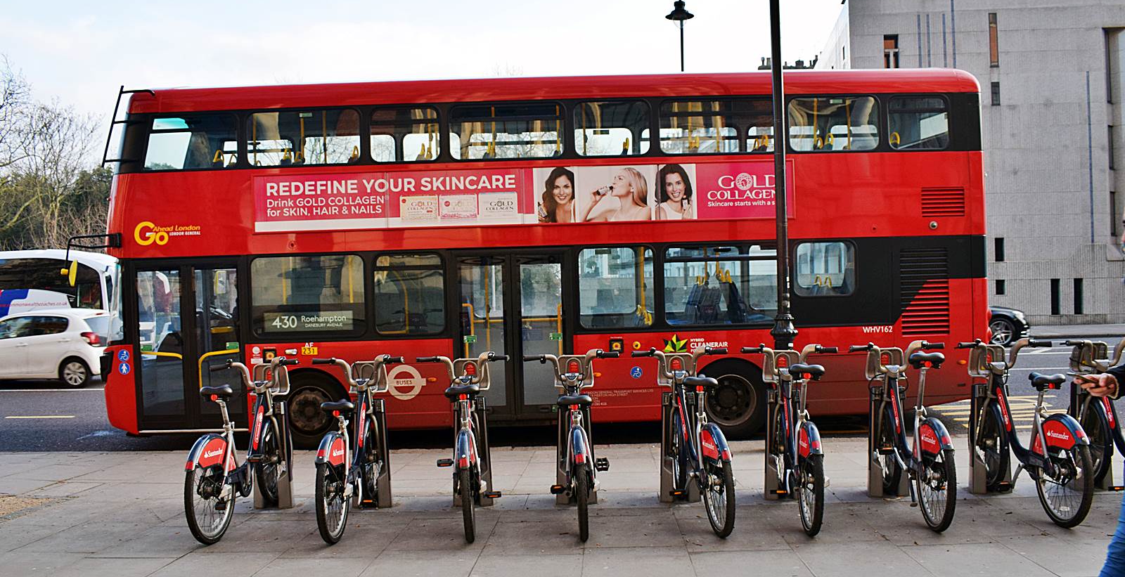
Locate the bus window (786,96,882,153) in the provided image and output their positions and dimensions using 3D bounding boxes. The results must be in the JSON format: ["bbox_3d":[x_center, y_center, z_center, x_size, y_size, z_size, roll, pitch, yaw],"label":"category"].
[{"bbox_3d":[3.167,-1.918,10.950,1.051,0.618,0.060,-2,-1,0],"label":"bus window"}]

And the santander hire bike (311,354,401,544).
[{"bbox_3d":[-1.437,1.039,6.384,0.660,1.120,1.800,-2,0,1],"label":"santander hire bike"}]

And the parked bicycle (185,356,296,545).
[{"bbox_3d":[-2.154,1.050,6.388,0.660,1.120,1.760,-2,-1,6],"label":"parked bicycle"}]

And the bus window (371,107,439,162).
[{"bbox_3d":[-1.811,-1.770,10.822,0.782,0.615,0.060,-2,1,-1],"label":"bus window"}]

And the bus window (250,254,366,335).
[{"bbox_3d":[-2.935,0.071,10.813,1.313,0.884,0.060,-2,1,-1],"label":"bus window"}]

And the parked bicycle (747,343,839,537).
[{"bbox_3d":[1.559,0.949,6.231,0.660,1.120,1.800,-2,0,4],"label":"parked bicycle"}]

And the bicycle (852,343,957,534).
[{"bbox_3d":[2.321,0.927,6.241,0.660,1.120,1.800,-2,0,5],"label":"bicycle"}]

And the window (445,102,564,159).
[{"bbox_3d":[-0.662,-1.841,10.950,1.318,0.642,0.060,-2,-1,0],"label":"window"}]

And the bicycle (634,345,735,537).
[{"bbox_3d":[0.881,0.962,6.199,0.660,1.120,1.760,-1,-1,-8],"label":"bicycle"}]

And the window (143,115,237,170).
[{"bbox_3d":[-4.268,-1.679,10.791,1.062,0.615,0.060,-2,1,-1],"label":"window"}]

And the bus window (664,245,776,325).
[{"bbox_3d":[1.874,-0.041,10.950,1.351,0.918,0.060,-2,-1,0],"label":"bus window"}]

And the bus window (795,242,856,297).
[{"bbox_3d":[3.052,-0.224,10.885,0.686,0.623,0.060,-2,1,-1],"label":"bus window"}]

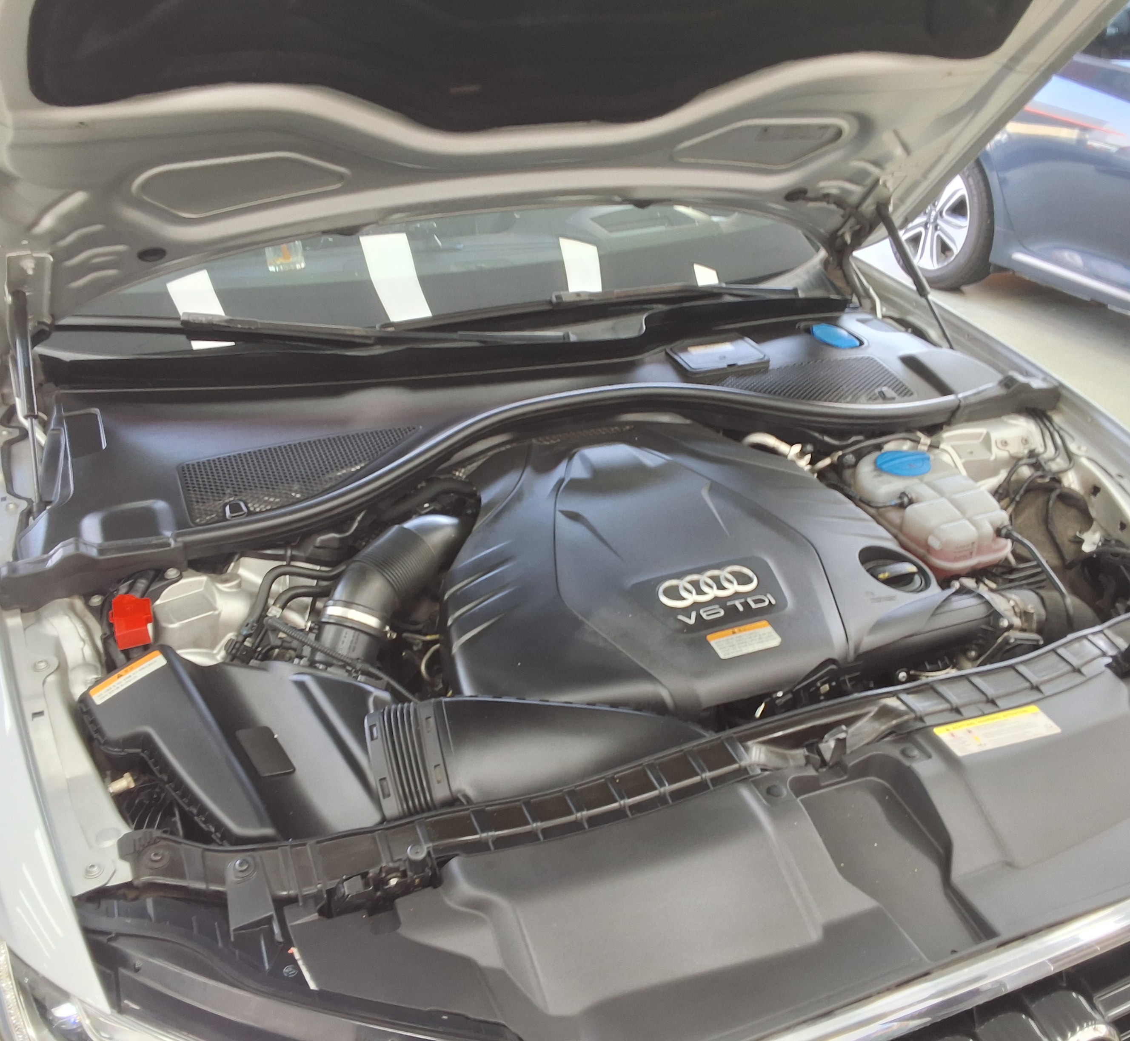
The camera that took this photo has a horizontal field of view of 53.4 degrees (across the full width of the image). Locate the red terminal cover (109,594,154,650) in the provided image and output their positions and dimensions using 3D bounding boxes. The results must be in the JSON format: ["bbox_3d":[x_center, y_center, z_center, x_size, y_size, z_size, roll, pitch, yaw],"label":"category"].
[{"bbox_3d":[-0.477,0.115,1.234,0.045,0.034,0.059,-11,32,-20],"label":"red terminal cover"}]

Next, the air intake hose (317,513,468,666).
[{"bbox_3d":[-0.205,0.089,1.331,0.203,0.162,0.153,-11,32,-20],"label":"air intake hose"}]

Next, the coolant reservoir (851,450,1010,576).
[{"bbox_3d":[0.508,-0.005,1.598,0.152,0.148,0.219,-11,32,-20],"label":"coolant reservoir"}]

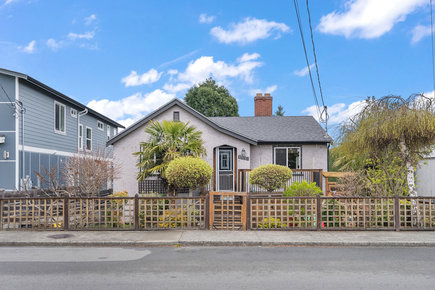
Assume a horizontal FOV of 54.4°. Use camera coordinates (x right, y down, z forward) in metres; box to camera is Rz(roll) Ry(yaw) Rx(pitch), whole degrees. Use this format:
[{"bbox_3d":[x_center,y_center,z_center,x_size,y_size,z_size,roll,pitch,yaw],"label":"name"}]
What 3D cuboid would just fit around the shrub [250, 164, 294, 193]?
[{"bbox_3d":[1.923,1.561,15.200,1.530,1.700,1.500,0,-3,0],"label":"shrub"}]

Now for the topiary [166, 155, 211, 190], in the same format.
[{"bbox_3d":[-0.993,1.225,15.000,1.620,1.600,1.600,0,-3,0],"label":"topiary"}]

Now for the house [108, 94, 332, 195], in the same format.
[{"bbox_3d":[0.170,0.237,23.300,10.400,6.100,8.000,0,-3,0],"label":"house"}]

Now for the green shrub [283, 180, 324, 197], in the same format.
[{"bbox_3d":[2.874,1.867,14.300,1.350,1.300,1.250,0,-3,0],"label":"green shrub"}]

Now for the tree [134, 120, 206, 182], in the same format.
[{"bbox_3d":[-1.806,0.806,16.600,2.800,3.500,2.700,0,-3,0],"label":"tree"}]

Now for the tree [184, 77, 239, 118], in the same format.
[{"bbox_3d":[-0.497,-1.033,35.000,4.900,9.200,4.900,0,-3,0],"label":"tree"}]

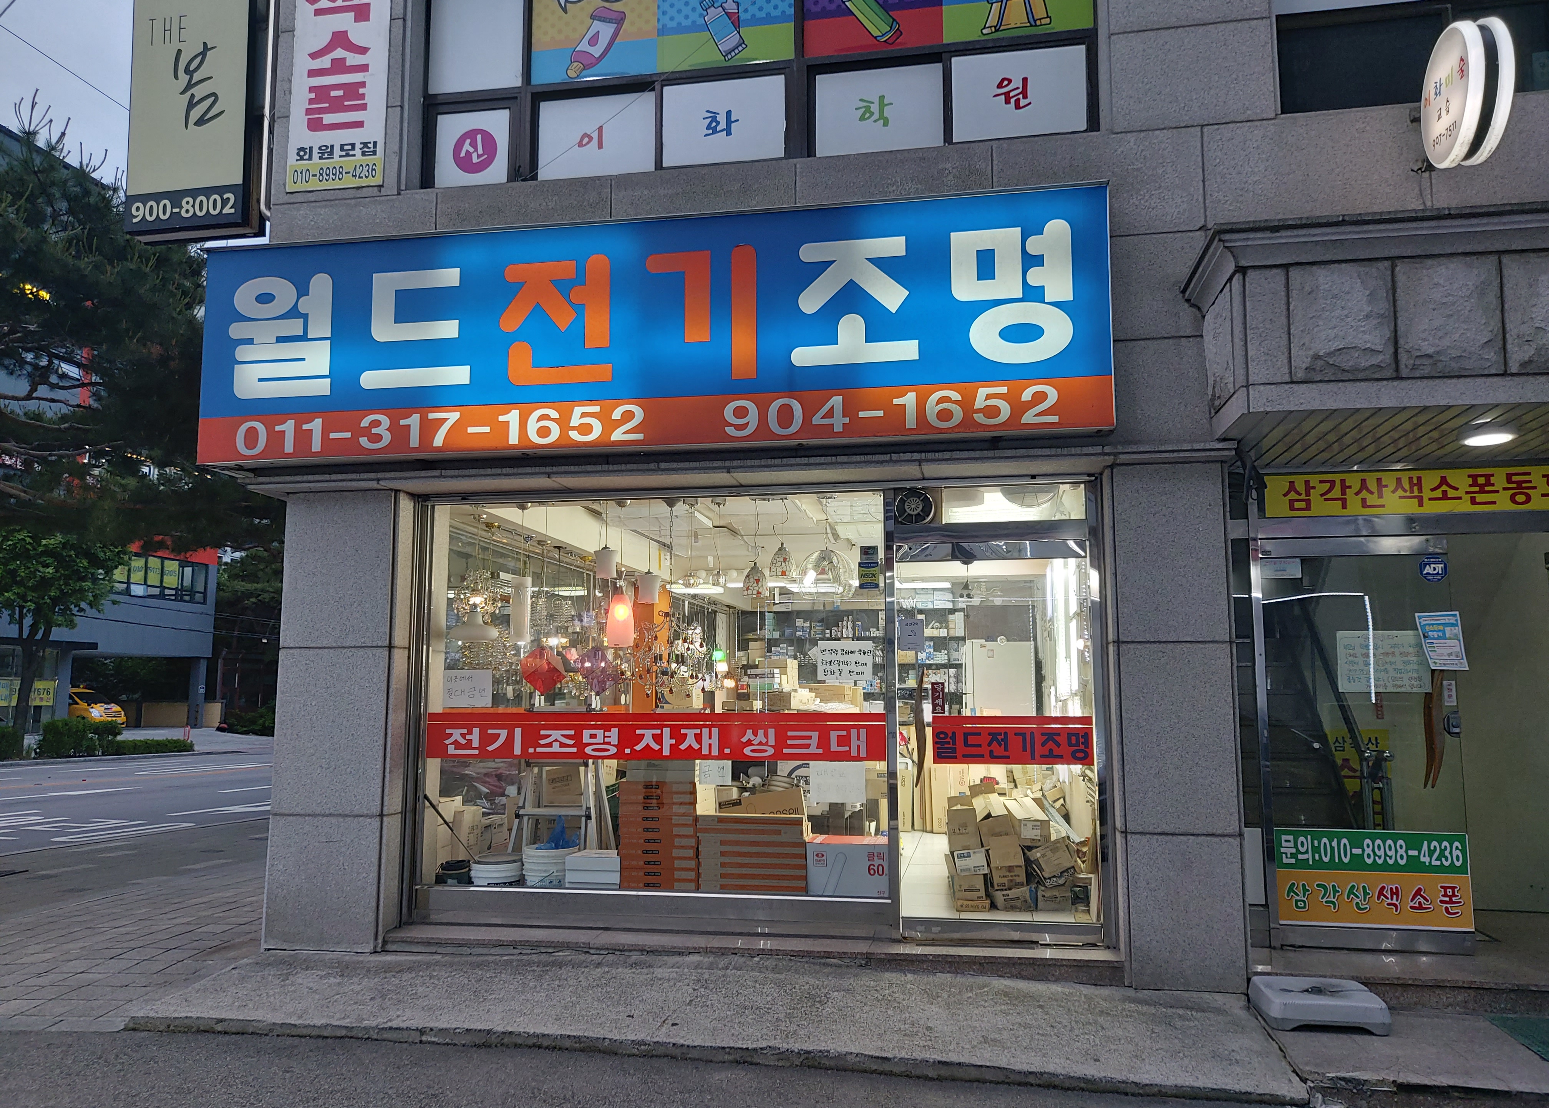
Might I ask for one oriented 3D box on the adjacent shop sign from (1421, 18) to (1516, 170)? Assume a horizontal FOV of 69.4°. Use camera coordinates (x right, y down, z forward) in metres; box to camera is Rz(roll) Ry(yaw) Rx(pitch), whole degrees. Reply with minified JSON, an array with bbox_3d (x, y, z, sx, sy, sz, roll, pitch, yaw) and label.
[{"bbox_3d":[3.128,-2.074,5.056,0.185,0.610,0.610,-2,-7,12],"label":"adjacent shop sign"}]

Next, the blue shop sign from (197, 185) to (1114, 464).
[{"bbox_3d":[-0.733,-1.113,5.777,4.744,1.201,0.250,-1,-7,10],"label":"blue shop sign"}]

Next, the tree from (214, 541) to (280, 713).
[{"bbox_3d":[-19.227,2.905,41.000,4.600,7.000,4.600,-1,-7,10],"label":"tree"}]

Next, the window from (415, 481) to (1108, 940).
[{"bbox_3d":[-0.197,0.841,6.138,3.824,2.378,0.150,-1,-7,10],"label":"window"}]

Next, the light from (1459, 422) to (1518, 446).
[{"bbox_3d":[3.344,-0.560,5.240,0.250,0.057,0.250,-1,-7,10],"label":"light"}]

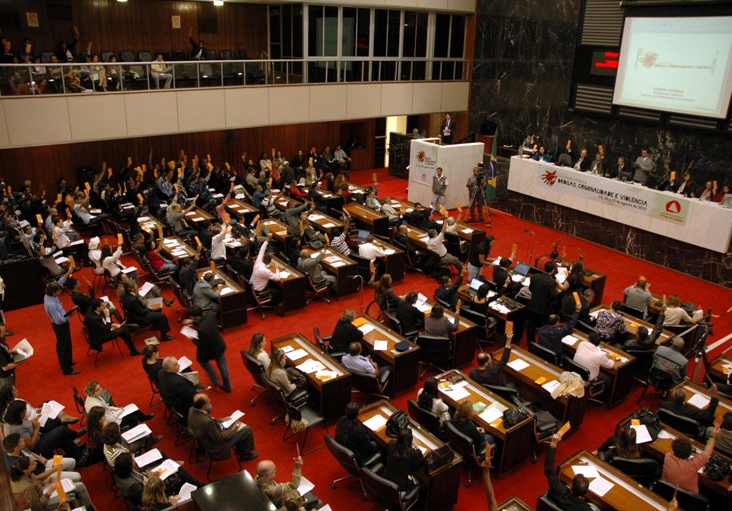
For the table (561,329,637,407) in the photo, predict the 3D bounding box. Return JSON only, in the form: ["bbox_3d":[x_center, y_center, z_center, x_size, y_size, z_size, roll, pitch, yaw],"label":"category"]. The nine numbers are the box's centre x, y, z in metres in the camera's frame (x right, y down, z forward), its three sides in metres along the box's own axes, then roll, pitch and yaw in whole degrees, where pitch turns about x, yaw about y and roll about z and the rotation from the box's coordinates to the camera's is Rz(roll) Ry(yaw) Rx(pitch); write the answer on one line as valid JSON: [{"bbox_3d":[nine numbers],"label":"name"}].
[{"bbox_3d":[3.861,1.883,10.156,0.570,0.725,1.550,-13,25,-32],"label":"table"}]

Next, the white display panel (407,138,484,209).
[{"bbox_3d":[3.065,-3.154,21.935,2.230,2.339,1.645,-10,23,-30],"label":"white display panel"}]

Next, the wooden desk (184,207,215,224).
[{"bbox_3d":[-5.035,-0.859,17.017,0.570,0.725,1.550,-14,25,-34],"label":"wooden desk"}]

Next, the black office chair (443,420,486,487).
[{"bbox_3d":[1.415,2.733,8.070,0.640,0.960,0.610,-14,26,-34],"label":"black office chair"}]

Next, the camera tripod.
[{"bbox_3d":[3.779,-1.770,19.061,0.900,1.500,0.850,9,22,19],"label":"camera tripod"}]

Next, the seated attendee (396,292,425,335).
[{"bbox_3d":[0.902,1.320,11.301,0.800,1.220,0.550,-16,27,-37],"label":"seated attendee"}]

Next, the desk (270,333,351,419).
[{"bbox_3d":[-0.933,1.993,9.626,0.570,0.725,1.550,-14,26,-35],"label":"desk"}]

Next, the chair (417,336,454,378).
[{"bbox_3d":[1.221,1.777,10.507,0.610,0.960,0.640,5,22,9],"label":"chair"}]

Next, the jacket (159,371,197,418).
[{"bbox_3d":[-2.752,2.006,8.526,0.560,0.660,0.450,22,29,40],"label":"jacket"}]

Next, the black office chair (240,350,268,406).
[{"bbox_3d":[-1.670,2.017,9.707,0.640,0.960,0.610,-14,26,-34],"label":"black office chair"}]

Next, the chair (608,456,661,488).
[{"bbox_3d":[3.439,2.846,7.658,0.600,0.840,0.640,5,21,9],"label":"chair"}]

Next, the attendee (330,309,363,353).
[{"bbox_3d":[-0.239,1.508,10.246,0.800,1.220,0.520,-15,26,-37],"label":"attendee"}]

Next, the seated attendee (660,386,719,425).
[{"bbox_3d":[4.751,2.461,8.541,0.820,1.280,0.640,-17,28,-39],"label":"seated attendee"}]

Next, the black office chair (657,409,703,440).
[{"bbox_3d":[4.625,2.617,8.447,0.620,0.920,0.600,-18,29,-40],"label":"black office chair"}]

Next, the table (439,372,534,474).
[{"bbox_3d":[1.666,2.439,8.565,0.570,0.725,1.550,-13,25,-32],"label":"table"}]

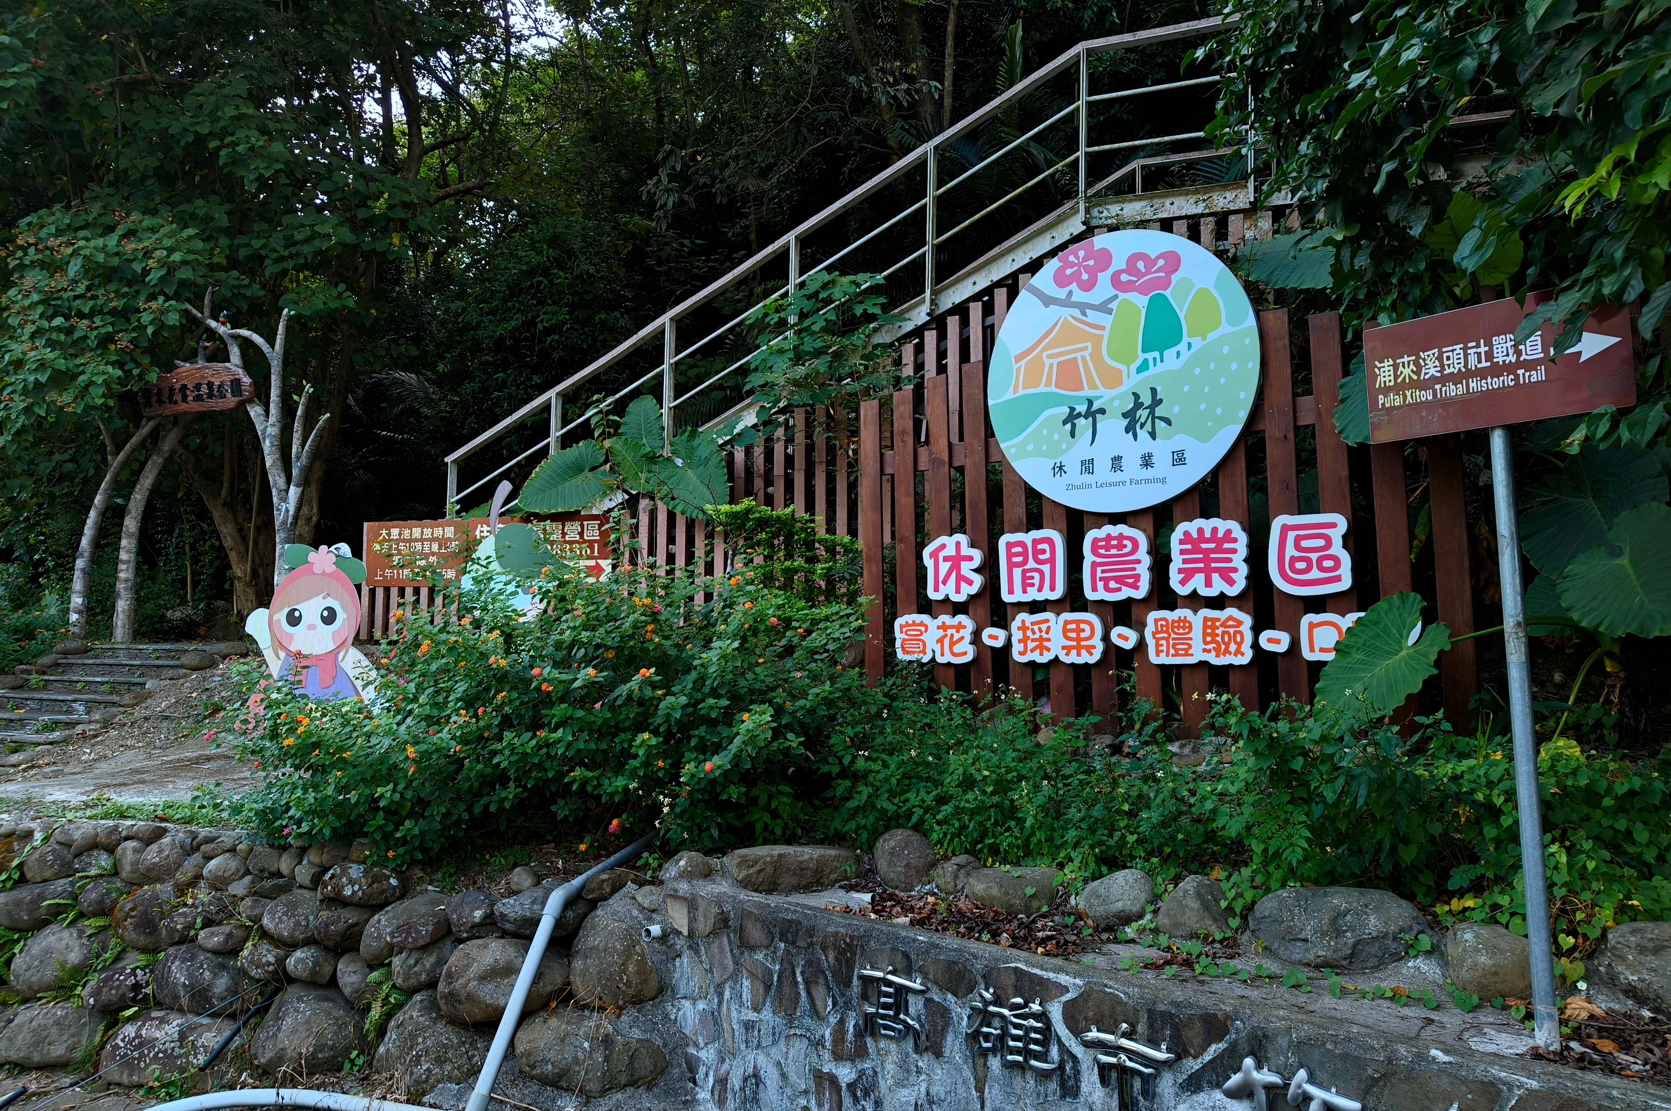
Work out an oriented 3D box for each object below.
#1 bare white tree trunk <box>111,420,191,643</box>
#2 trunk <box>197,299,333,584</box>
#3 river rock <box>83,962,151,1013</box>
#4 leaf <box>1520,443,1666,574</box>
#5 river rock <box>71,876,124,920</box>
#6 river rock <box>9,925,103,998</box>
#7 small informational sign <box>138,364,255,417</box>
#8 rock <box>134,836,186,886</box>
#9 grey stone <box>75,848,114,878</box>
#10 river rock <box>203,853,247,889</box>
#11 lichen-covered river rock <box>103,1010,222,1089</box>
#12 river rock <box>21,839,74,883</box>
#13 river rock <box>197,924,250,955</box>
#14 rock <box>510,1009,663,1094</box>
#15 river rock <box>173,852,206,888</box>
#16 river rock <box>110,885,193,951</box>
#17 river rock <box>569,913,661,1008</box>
[{"bbox_3d":[-6.572,-0.251,11.120,0.700,2.166,0.350,-2,-8,18],"label":"bare white tree trunk"},{"bbox_3d":[-5.341,-0.789,10.785,1.150,3.189,0.600,-2,-8,18],"label":"trunk"},{"bbox_3d":[-3.535,2.122,5.701,0.320,0.241,0.236,-1,-5,12],"label":"river rock"},{"bbox_3d":[3.105,-0.153,4.756,0.600,0.634,0.250,-3,-8,24],"label":"leaf"},{"bbox_3d":[-3.959,1.839,6.219,0.260,0.232,0.220,-1,-7,9],"label":"river rock"},{"bbox_3d":[-3.931,2.043,5.853,0.429,0.356,0.332,-1,-5,12],"label":"river rock"},{"bbox_3d":[-6.400,-1.641,11.600,1.392,0.470,0.100,-2,-5,19],"label":"small informational sign"},{"bbox_3d":[-3.662,1.659,6.292,0.270,0.256,0.240,-1,-7,9],"label":"rock"},{"bbox_3d":[-3.746,1.556,5.864,0.197,0.140,0.141,-1,-5,12],"label":"grey stone"},{"bbox_3d":[-3.011,1.552,5.716,0.213,0.168,0.161,-1,-5,12],"label":"river rock"},{"bbox_3d":[-3.269,2.387,5.627,0.592,0.338,0.381,-1,-5,12],"label":"lichen-covered river rock"},{"bbox_3d":[-4.044,1.565,5.948,0.244,0.221,0.198,-1,-5,12],"label":"river rock"},{"bbox_3d":[-3.192,2.003,6.047,0.270,0.165,0.200,-1,-7,9],"label":"river rock"},{"bbox_3d":[-1.185,2.397,5.594,0.720,0.398,0.450,-1,-7,9],"label":"rock"},{"bbox_3d":[-3.476,1.690,6.238,0.180,0.192,0.160,-1,-7,9],"label":"river rock"},{"bbox_3d":[-3.410,1.812,5.789,0.392,0.318,0.300,-1,-5,12],"label":"river rock"},{"bbox_3d":[-1.004,1.838,5.277,0.411,0.419,0.353,-1,-5,12],"label":"river rock"}]

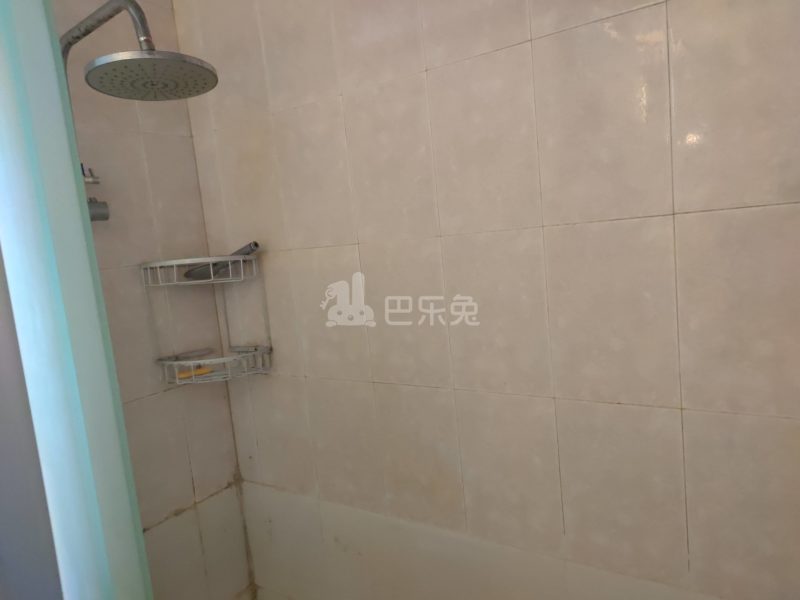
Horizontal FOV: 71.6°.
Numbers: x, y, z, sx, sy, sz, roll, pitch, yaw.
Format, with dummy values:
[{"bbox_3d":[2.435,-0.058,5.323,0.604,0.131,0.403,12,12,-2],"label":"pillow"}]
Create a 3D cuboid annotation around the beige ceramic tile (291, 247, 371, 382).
[{"bbox_3d":[-0.155,0.031,1.253,0.202,0.304,0.010,-1,8,34],"label":"beige ceramic tile"}]

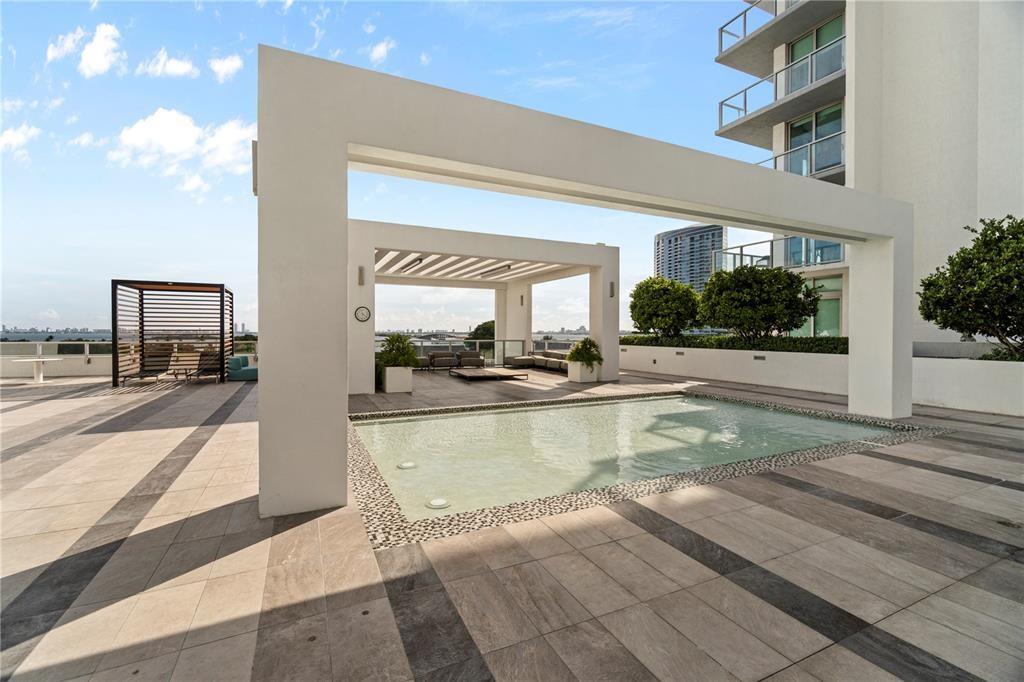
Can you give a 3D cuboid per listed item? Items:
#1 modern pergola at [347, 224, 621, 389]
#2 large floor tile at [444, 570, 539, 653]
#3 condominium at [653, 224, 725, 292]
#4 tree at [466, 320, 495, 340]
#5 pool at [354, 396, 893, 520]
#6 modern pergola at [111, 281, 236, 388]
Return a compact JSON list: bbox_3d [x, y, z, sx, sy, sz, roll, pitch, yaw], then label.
[{"bbox_3d":[-1.711,-0.853,14.726,8.090,4.080,6.910,0,1,-26],"label":"modern pergola"},{"bbox_3d":[-0.120,1.426,2.278,0.303,0.020,0.605,0,1,-26],"label":"large floor tile"},{"bbox_3d":[156.093,-36.310,382.238,21.000,116.000,83.000,0,1,-18],"label":"condominium"},{"bbox_3d":[-1.097,-0.141,24.000,2.900,2.300,2.900,0,1,-26],"label":"tree"},{"bbox_3d":[1.707,1.635,6.751,7.540,0.500,4.030,0,1,-26],"label":"pool"},{"bbox_3d":[-9.274,-0.194,11.934,2.270,2.650,2.050,0,1,-26],"label":"modern pergola"}]

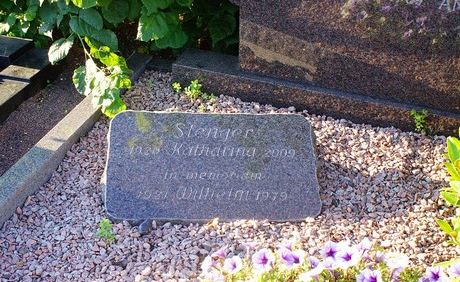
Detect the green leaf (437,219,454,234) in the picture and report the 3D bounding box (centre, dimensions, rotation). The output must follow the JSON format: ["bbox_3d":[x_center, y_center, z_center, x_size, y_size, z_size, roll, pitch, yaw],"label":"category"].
[{"bbox_3d":[0.567,0.227,1.750,0.057,0.011,0.024,41,49,18],"label":"green leaf"}]

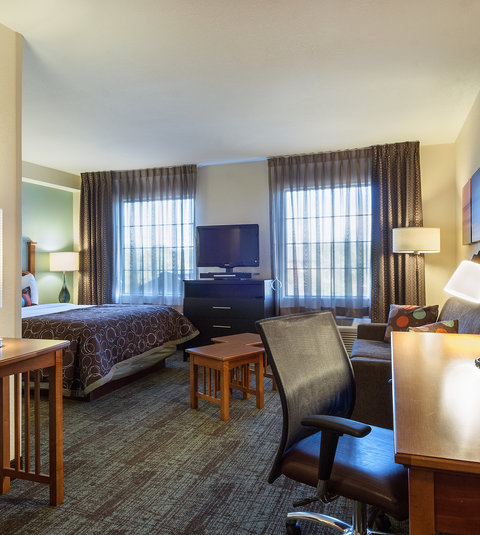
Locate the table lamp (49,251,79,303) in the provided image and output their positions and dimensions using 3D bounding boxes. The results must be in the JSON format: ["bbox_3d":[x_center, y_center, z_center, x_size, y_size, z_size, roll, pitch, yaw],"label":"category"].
[{"bbox_3d":[-2.340,0.149,5.359,0.360,0.710,0.360,-1,0,21],"label":"table lamp"}]

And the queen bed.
[{"bbox_3d":[-1.901,0.403,4.188,2.110,1.455,1.600,-1,0,21],"label":"queen bed"}]

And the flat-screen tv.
[{"bbox_3d":[-0.154,-0.224,4.917,0.822,0.583,0.180,0,0,21],"label":"flat-screen tv"}]

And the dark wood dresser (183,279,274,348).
[{"bbox_3d":[-0.127,0.656,4.947,1.044,1.013,0.420,0,0,21],"label":"dark wood dresser"}]

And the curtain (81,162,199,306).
[{"bbox_3d":[-1.398,-0.388,5.313,1.838,1.793,0.160,0,0,21],"label":"curtain"}]

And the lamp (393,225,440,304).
[{"bbox_3d":[1.724,0.381,3.912,0.425,1.553,0.426,0,0,21],"label":"lamp"}]

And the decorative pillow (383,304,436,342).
[{"bbox_3d":[1.396,0.467,3.271,0.420,0.360,0.140,-3,-21,26],"label":"decorative pillow"}]

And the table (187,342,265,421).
[{"bbox_3d":[-0.111,0.884,3.187,0.450,0.460,0.450,-1,0,-45],"label":"table"}]

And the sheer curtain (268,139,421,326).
[{"bbox_3d":[1.124,-0.371,4.475,1.669,1.895,0.160,0,0,21],"label":"sheer curtain"}]

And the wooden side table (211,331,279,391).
[{"bbox_3d":[0.060,0.881,3.677,0.450,0.460,0.450,-1,0,-45],"label":"wooden side table"}]

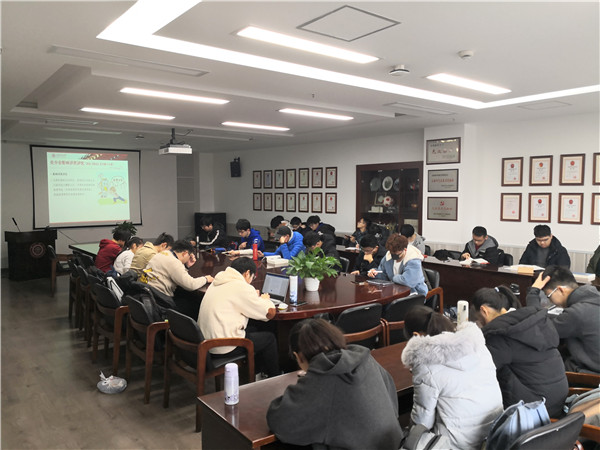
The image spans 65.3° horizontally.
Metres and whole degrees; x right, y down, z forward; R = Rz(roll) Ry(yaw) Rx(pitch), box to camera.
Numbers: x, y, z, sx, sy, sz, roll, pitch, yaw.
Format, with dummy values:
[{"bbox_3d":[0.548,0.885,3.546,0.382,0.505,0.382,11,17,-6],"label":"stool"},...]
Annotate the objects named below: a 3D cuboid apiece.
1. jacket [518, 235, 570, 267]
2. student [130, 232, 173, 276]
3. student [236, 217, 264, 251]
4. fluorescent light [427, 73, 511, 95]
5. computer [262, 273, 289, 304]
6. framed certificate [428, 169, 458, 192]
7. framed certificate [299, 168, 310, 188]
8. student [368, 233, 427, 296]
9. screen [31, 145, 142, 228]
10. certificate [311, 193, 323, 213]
[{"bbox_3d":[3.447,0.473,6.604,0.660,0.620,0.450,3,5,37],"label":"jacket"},{"bbox_3d":[-1.629,0.703,5.341,0.850,1.210,0.550,-4,5,-38],"label":"student"},{"bbox_3d":[-0.929,0.545,7.686,0.780,1.250,0.540,-3,5,-37],"label":"student"},{"bbox_3d":[1.657,-1.367,4.510,1.200,0.060,0.190,-4,5,-39],"label":"fluorescent light"},{"bbox_3d":[-0.301,0.538,3.981,0.280,0.220,0.345,-4,5,-38],"label":"computer"},{"bbox_3d":[2.261,-0.694,7.420,0.030,0.351,0.557,-4,5,-38],"label":"framed certificate"},{"bbox_3d":[0.103,-1.100,11.070,0.030,0.460,0.338,-4,5,-44],"label":"framed certificate"},{"bbox_3d":[0.985,0.686,4.600,0.720,1.220,0.540,-4,6,-40],"label":"student"},{"bbox_3d":[-4.406,-0.778,9.853,2.147,1.638,0.050,-4,5,-38],"label":"screen"},{"bbox_3d":[0.356,-0.459,9.845,0.030,0.410,0.329,-4,5,-38],"label":"certificate"}]

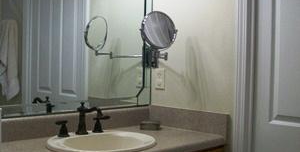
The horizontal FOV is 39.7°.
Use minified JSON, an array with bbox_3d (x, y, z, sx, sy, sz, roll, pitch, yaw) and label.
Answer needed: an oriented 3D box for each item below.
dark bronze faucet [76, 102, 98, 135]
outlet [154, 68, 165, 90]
[{"bbox_3d":[-0.272,0.200,1.885,0.058,0.152,0.175,-1,3,-43],"label":"dark bronze faucet"},{"bbox_3d":[0.057,0.018,2.370,0.010,0.116,0.071,-1,3,-43],"label":"outlet"}]

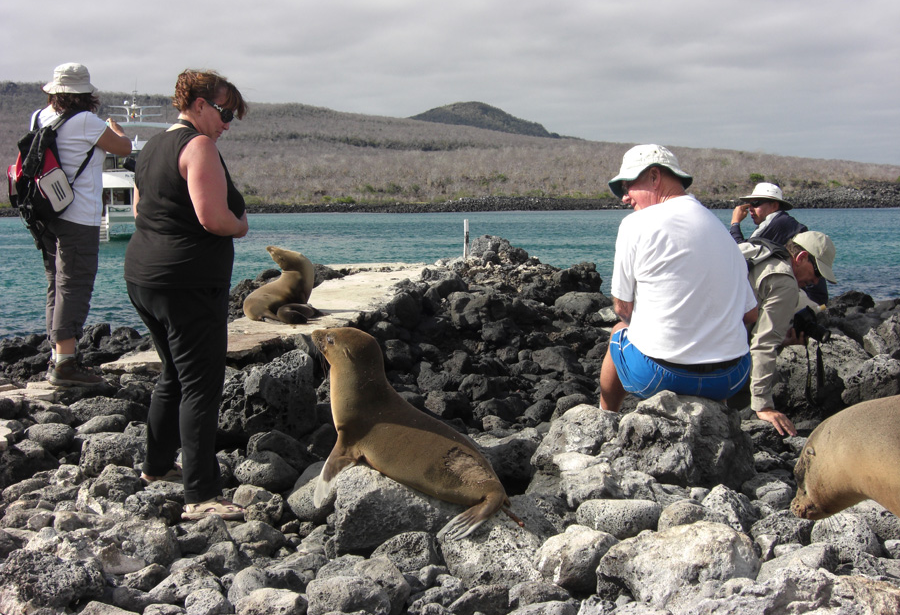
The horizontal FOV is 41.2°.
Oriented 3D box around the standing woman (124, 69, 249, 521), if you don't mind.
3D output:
[{"bbox_3d":[-0.988,-0.060,4.500,0.460,1.620,0.520,-4,6,-36],"label":"standing woman"}]

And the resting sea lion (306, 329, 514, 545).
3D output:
[{"bbox_3d":[-0.121,0.432,4.200,0.720,0.720,0.380,2,5,16],"label":"resting sea lion"}]

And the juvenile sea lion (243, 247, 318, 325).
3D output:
[{"bbox_3d":[-1.232,-0.162,8.800,0.500,0.550,0.360,2,6,24],"label":"juvenile sea lion"}]

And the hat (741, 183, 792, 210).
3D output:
[{"bbox_3d":[1.773,-0.619,6.700,0.310,0.130,0.280,8,1,-24],"label":"hat"}]

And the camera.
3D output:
[{"bbox_3d":[1.481,0.074,4.900,0.155,0.105,0.135,30,6,25],"label":"camera"}]

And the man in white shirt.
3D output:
[{"bbox_3d":[0.841,-0.055,4.420,0.570,1.100,0.720,-2,6,-25],"label":"man in white shirt"}]

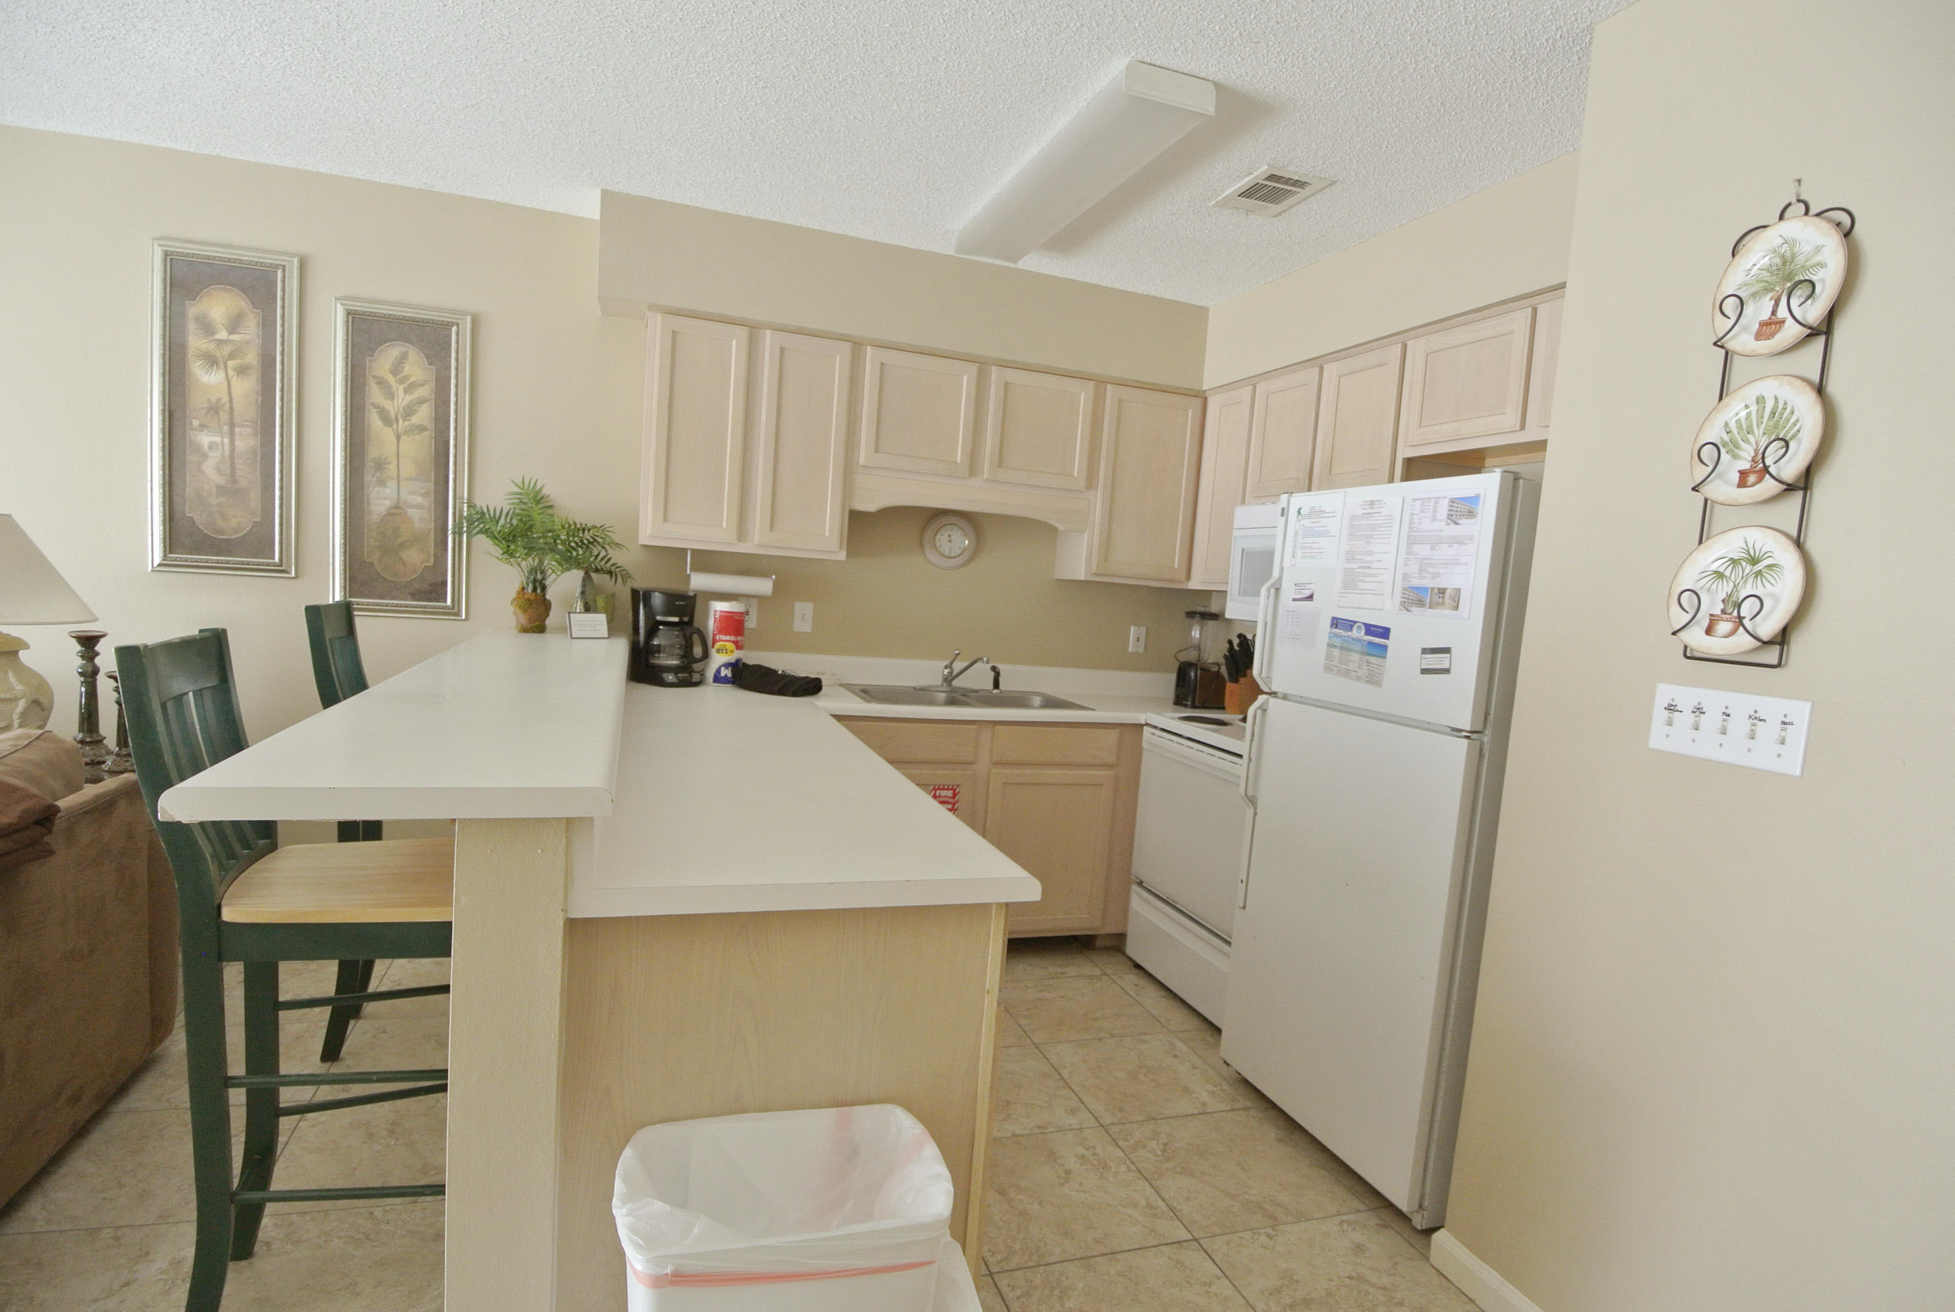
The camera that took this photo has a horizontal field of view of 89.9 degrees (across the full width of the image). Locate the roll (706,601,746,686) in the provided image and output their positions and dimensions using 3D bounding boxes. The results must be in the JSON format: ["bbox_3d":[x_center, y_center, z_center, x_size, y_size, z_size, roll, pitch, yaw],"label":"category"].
[{"bbox_3d":[-0.885,-0.035,3.465,0.130,0.285,0.130,3,5,-19],"label":"roll"}]

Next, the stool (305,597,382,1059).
[{"bbox_3d":[-1.493,0.458,2.641,0.530,1.175,0.430,3,5,-16],"label":"stool"}]

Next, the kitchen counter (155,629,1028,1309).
[{"bbox_3d":[-0.796,0.581,2.436,1.075,1.070,2.430,3,5,-19],"label":"kitchen counter"}]

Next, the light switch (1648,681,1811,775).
[{"bbox_3d":[1.220,0.116,1.600,0.012,0.114,0.246,3,5,-19],"label":"light switch"}]

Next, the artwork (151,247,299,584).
[{"bbox_3d":[-2.365,-0.761,3.089,0.383,1.000,0.035,3,5,-19],"label":"artwork"}]

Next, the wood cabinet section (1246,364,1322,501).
[{"bbox_3d":[1.168,-0.743,3.371,0.300,0.430,0.350,3,5,-19],"label":"wood cabinet section"}]

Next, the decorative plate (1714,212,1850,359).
[{"bbox_3d":[1.235,-0.565,1.512,0.028,0.198,0.195,3,5,-19],"label":"decorative plate"}]

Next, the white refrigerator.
[{"bbox_3d":[1.200,0.433,2.502,0.765,1.657,0.710,3,5,-19],"label":"white refrigerator"}]

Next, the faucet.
[{"bbox_3d":[-0.057,0.058,3.804,0.070,0.155,0.220,0,6,-41],"label":"faucet"}]

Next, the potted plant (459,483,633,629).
[{"bbox_3d":[-1.394,-0.316,3.165,0.530,0.500,0.430,3,5,-19],"label":"potted plant"}]

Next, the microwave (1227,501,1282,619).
[{"bbox_3d":[1.213,-0.291,3.293,0.385,0.420,0.760,3,5,-19],"label":"microwave"}]

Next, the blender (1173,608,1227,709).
[{"bbox_3d":[0.922,-0.004,4.080,0.170,0.400,0.180,6,5,18],"label":"blender"}]

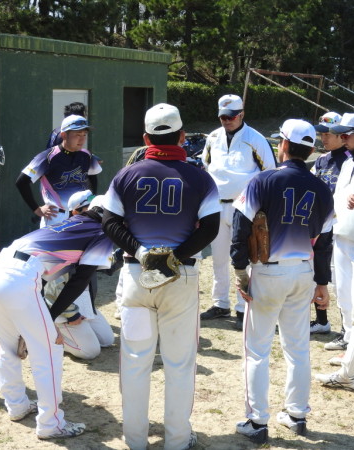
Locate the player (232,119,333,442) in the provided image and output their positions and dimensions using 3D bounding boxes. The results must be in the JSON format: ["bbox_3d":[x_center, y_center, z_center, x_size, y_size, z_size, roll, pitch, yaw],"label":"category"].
[{"bbox_3d":[0.574,0.297,5.206,0.540,1.740,0.380,-4,9,-28],"label":"player"}]

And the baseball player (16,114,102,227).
[{"bbox_3d":[-0.933,-0.023,7.480,0.600,1.680,0.380,-4,9,-28],"label":"baseball player"}]

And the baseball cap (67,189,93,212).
[{"bbox_3d":[-0.684,-0.177,6.900,0.250,0.140,0.180,20,13,12],"label":"baseball cap"}]

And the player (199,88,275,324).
[{"bbox_3d":[0.473,-0.102,7.639,0.600,1.830,0.420,4,9,22],"label":"player"}]

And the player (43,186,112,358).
[{"bbox_3d":[-0.737,0.314,6.916,0.580,1.180,0.500,4,9,22],"label":"player"}]

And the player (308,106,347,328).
[{"bbox_3d":[1.225,0.029,7.126,0.380,1.740,0.500,-7,11,-41],"label":"player"}]

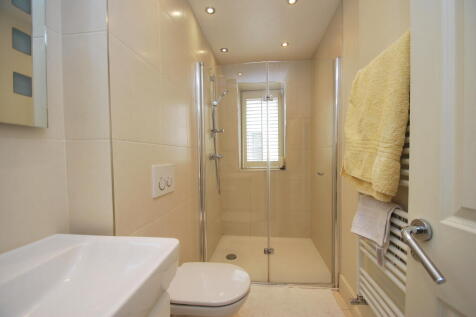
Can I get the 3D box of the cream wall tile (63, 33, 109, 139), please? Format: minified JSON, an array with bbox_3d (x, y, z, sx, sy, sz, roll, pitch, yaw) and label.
[{"bbox_3d":[-0.568,-0.272,0.750,0.191,0.399,0.010,-1,1,7],"label":"cream wall tile"}]

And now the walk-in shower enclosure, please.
[{"bbox_3d":[0.296,0.111,2.121,1.175,1.860,0.965,-1,1,7],"label":"walk-in shower enclosure"}]

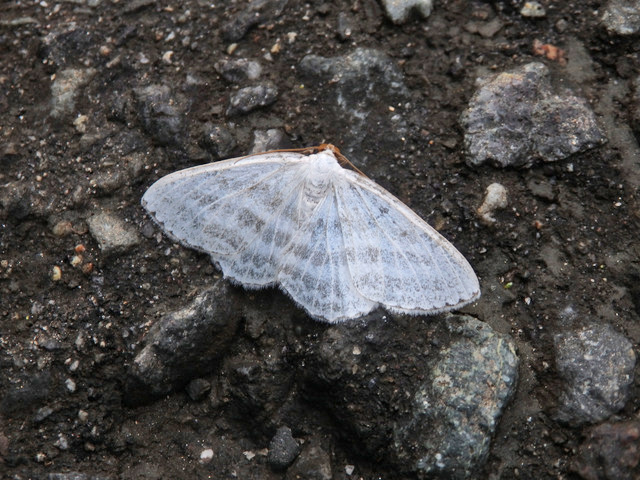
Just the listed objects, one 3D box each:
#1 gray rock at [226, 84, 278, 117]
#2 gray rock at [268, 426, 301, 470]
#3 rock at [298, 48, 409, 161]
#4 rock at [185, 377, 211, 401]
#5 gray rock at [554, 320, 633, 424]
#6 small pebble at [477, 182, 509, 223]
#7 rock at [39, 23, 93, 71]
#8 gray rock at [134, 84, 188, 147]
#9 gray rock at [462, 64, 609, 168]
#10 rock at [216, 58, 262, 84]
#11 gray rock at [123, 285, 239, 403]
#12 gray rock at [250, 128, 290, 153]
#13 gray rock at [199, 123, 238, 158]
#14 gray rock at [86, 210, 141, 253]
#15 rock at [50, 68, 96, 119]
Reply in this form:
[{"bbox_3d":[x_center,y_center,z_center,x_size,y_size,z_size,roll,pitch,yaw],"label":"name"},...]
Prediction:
[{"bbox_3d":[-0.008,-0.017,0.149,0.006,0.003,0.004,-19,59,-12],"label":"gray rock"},{"bbox_3d":[-0.004,0.022,0.129,0.003,0.003,0.004,0,63,0],"label":"gray rock"},{"bbox_3d":[0.004,-0.017,0.149,0.014,0.006,0.014,0,63,0],"label":"rock"},{"bbox_3d":[-0.013,0.016,0.132,0.002,0.002,0.002,0,63,0],"label":"rock"},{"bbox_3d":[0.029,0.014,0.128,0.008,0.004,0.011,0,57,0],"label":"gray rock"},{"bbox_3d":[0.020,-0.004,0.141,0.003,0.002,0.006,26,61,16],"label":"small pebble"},{"bbox_3d":[-0.032,-0.024,0.153,0.006,0.003,0.005,0,63,0],"label":"rock"},{"bbox_3d":[-0.019,-0.015,0.148,0.006,0.004,0.007,0,63,0],"label":"gray rock"},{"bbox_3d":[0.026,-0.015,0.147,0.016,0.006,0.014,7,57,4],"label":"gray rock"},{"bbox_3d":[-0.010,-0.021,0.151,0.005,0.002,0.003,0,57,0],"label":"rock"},{"bbox_3d":[-0.015,0.011,0.134,0.006,0.005,0.013,39,69,18],"label":"gray rock"},{"bbox_3d":[-0.006,-0.011,0.146,0.005,0.003,0.004,0,63,0],"label":"gray rock"},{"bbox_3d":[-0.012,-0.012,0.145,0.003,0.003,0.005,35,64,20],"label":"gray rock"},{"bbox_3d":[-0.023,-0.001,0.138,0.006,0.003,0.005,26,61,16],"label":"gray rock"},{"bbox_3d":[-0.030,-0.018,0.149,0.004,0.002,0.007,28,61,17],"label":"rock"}]

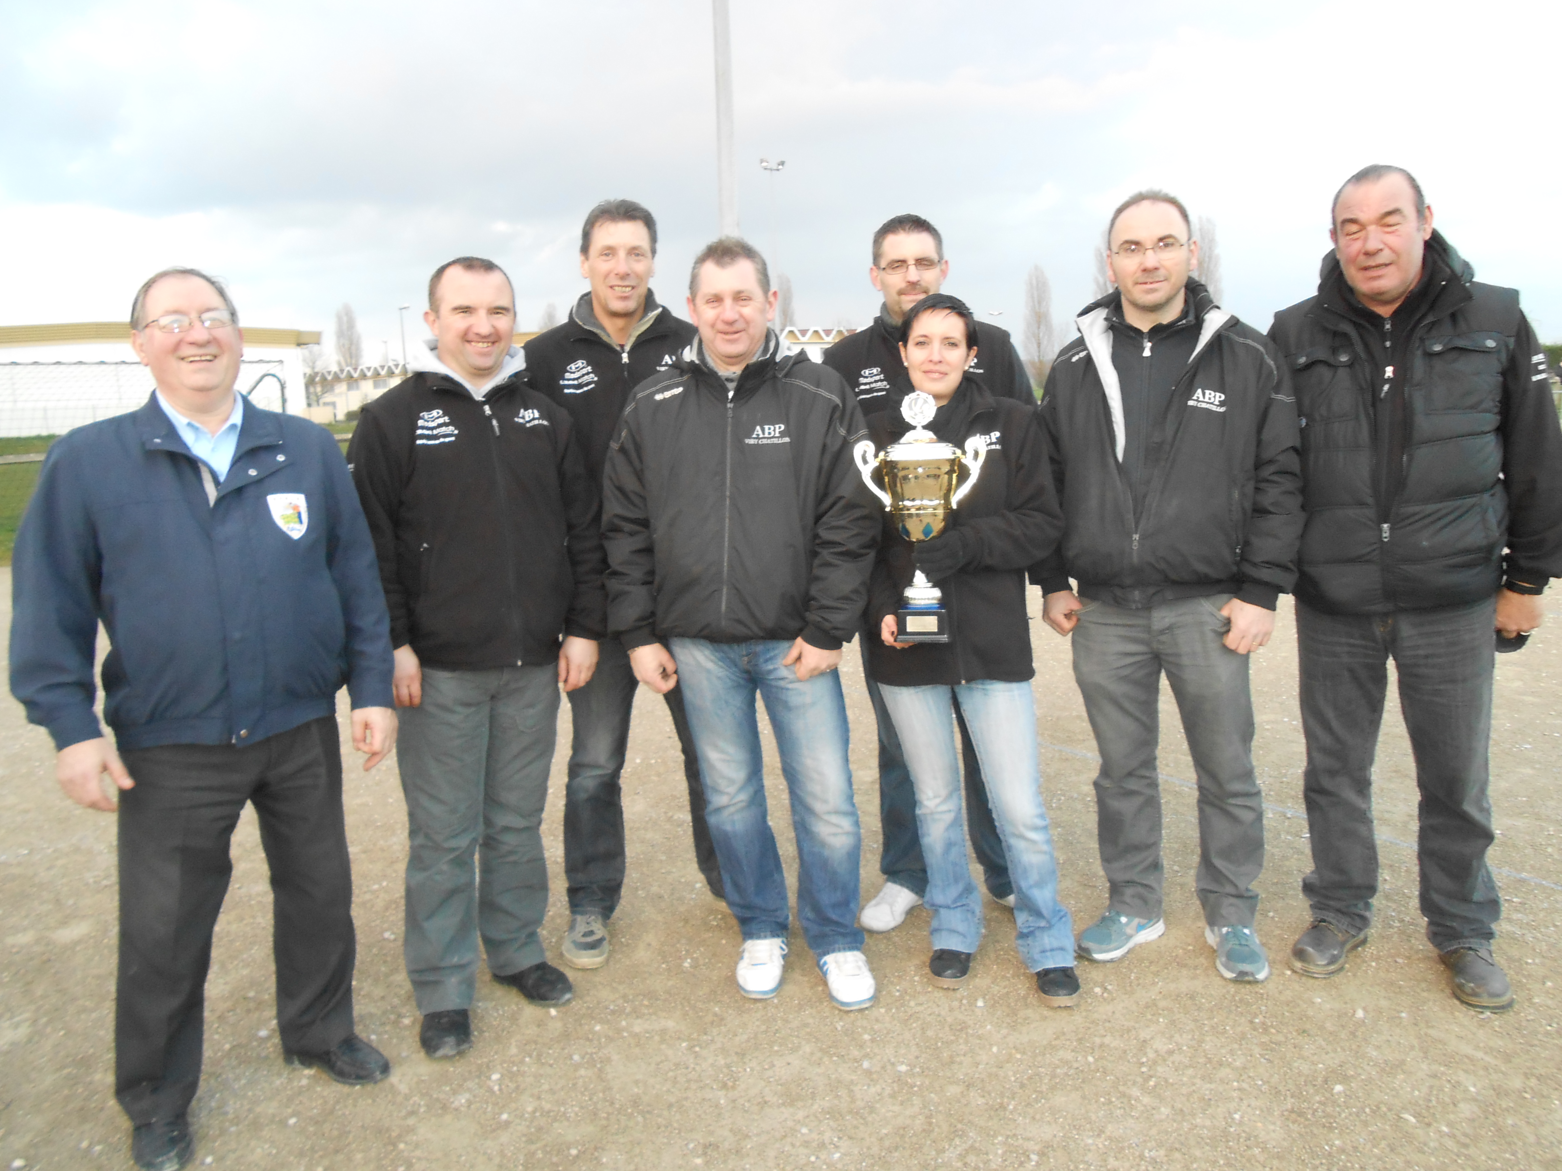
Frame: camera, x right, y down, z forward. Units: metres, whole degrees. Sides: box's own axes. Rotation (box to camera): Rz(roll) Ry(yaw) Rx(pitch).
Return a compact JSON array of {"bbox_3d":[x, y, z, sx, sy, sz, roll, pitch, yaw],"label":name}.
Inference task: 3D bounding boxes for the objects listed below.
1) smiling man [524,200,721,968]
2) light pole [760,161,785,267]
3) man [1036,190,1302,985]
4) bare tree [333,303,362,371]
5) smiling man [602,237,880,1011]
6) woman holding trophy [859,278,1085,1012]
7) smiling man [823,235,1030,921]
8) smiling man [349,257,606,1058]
[{"bbox_3d":[-0.376,0.005,2.948,0.580,1.861,0.380,-4,10,-10],"label":"smiling man"},{"bbox_3d":[-0.234,-17.444,68.020,1.500,13.982,0.600,-2,10,0],"label":"light pole"},{"bbox_3d":[0.927,0.005,2.806,0.600,1.815,0.380,2,11,25],"label":"man"},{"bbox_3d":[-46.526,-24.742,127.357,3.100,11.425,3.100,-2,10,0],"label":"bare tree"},{"bbox_3d":[-0.090,0.094,2.732,0.620,1.738,0.380,-2,10,0],"label":"smiling man"},{"bbox_3d":[0.438,0.148,2.712,0.520,1.601,0.420,-1,10,5],"label":"woman holding trophy"},{"bbox_3d":[0.404,-0.017,3.044,0.570,1.815,0.380,1,10,18],"label":"smiling man"},{"bbox_3d":[-0.682,0.143,2.660,0.560,1.708,0.400,-6,11,-22],"label":"smiling man"}]

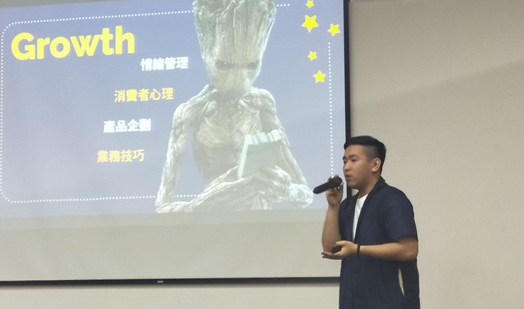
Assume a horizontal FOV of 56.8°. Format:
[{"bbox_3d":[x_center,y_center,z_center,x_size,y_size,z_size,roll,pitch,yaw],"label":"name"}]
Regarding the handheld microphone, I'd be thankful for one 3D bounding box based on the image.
[{"bbox_3d":[0.299,0.141,2.210,0.050,0.050,0.210,-6,6,43],"label":"handheld microphone"}]

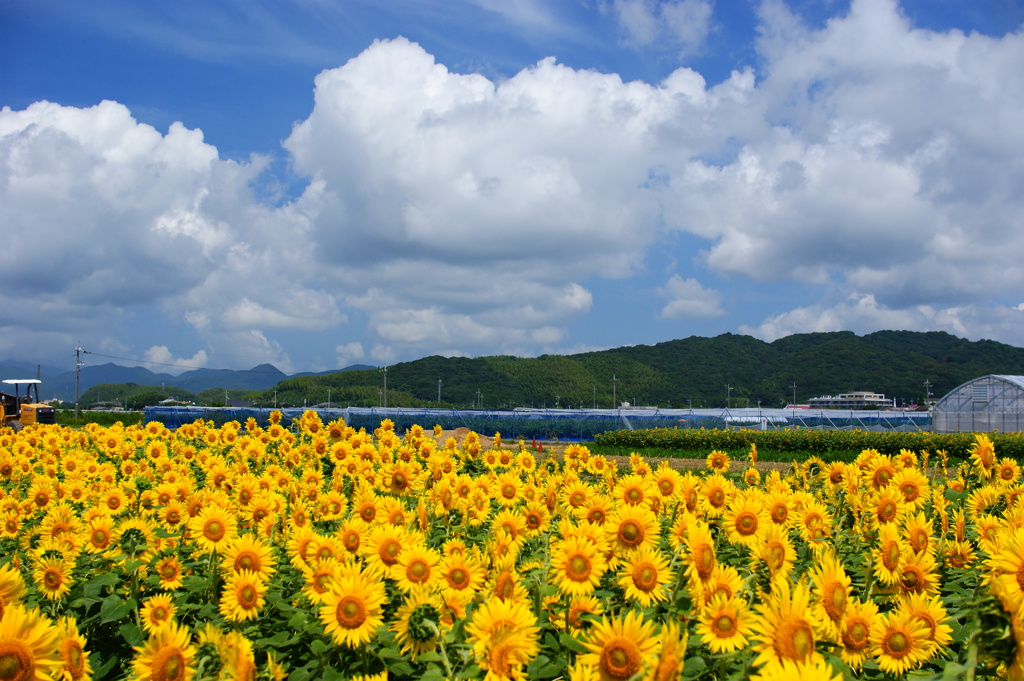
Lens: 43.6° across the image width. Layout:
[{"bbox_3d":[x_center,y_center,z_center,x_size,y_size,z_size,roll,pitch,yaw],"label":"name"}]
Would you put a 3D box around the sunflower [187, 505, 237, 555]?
[{"bbox_3d":[-1.290,0.814,5.510,0.210,0.210,0.070,1,-10,-19],"label":"sunflower"}]

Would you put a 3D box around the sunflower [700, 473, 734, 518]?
[{"bbox_3d":[0.980,0.739,6.100,0.200,0.215,0.075,1,-13,-28],"label":"sunflower"}]

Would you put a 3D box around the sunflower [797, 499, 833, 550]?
[{"bbox_3d":[1.469,0.884,6.211,0.185,0.223,0.082,0,5,-5],"label":"sunflower"}]

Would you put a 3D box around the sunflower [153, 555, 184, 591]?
[{"bbox_3d":[-1.426,0.963,5.310,0.130,0.150,0.060,1,-12,-21],"label":"sunflower"}]

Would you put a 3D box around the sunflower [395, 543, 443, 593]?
[{"bbox_3d":[-0.366,0.897,5.010,0.198,0.198,0.070,0,-10,-9],"label":"sunflower"}]

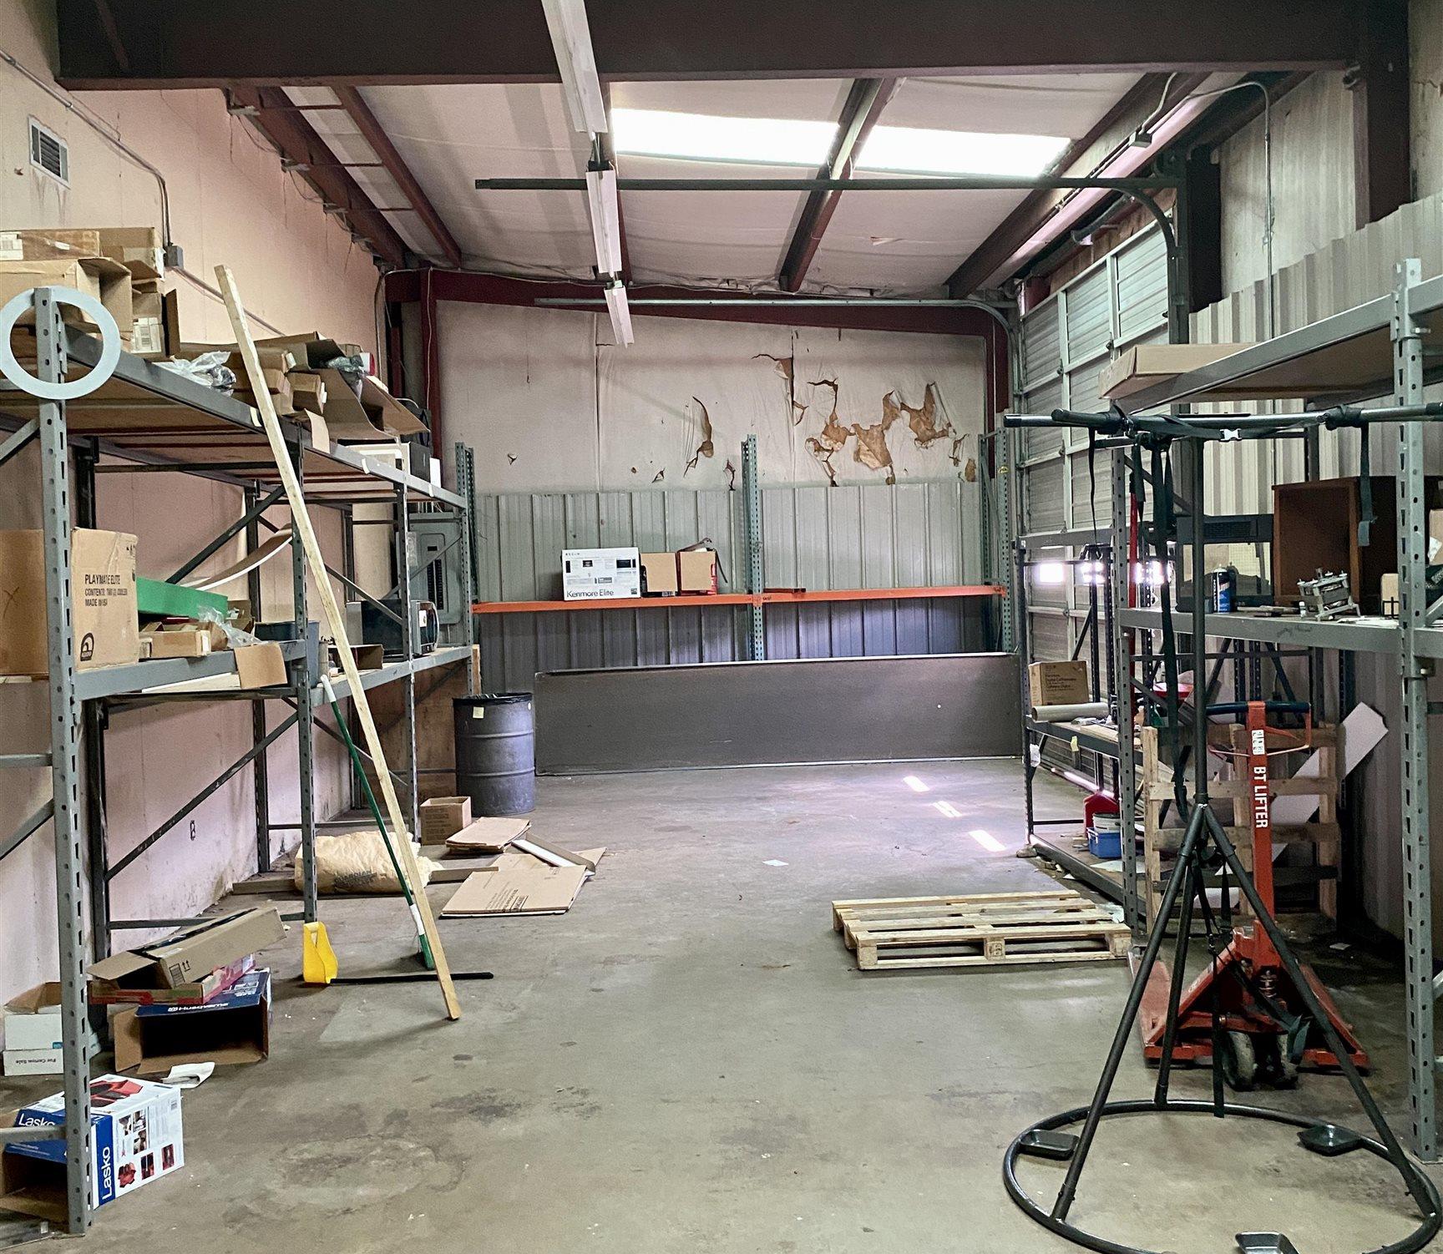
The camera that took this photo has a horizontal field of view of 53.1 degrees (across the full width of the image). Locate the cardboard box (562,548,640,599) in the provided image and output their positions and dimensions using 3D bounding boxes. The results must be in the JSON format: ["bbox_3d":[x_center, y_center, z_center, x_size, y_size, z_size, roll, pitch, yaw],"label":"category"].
[{"bbox_3d":[-1.044,-0.469,12.807,0.661,0.423,0.500,-2,2,-3],"label":"cardboard box"}]

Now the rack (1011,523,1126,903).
[{"bbox_3d":[2.097,0.413,7.600,0.500,1.850,2.200,-2,2,-3],"label":"rack"}]

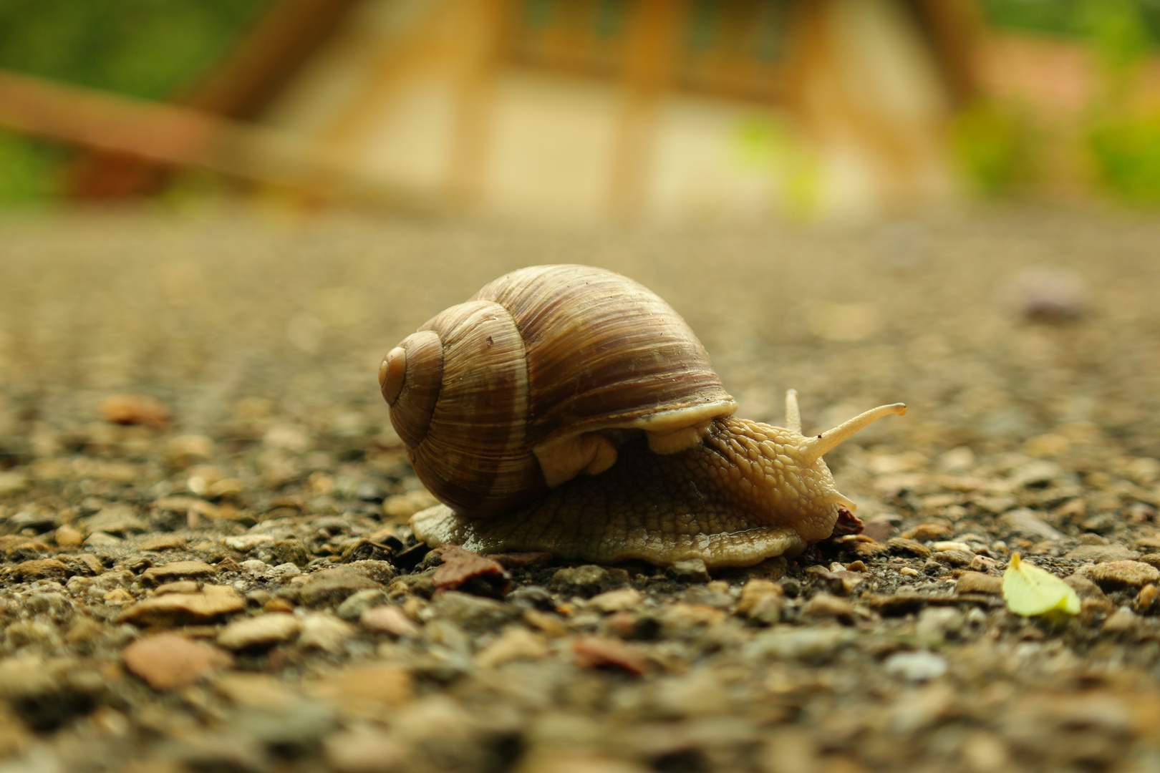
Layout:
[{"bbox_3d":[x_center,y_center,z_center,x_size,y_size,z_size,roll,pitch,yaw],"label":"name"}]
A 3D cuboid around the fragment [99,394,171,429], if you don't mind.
[{"bbox_3d":[-0.082,0.004,0.316,0.012,0.005,0.009,0,6,0],"label":"fragment"}]

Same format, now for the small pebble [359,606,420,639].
[{"bbox_3d":[-0.018,0.022,0.162,0.006,0.002,0.004,0,6,0],"label":"small pebble"}]

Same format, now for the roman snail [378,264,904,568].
[{"bbox_3d":[0.007,0.003,0.201,0.061,0.034,0.033,0,6,2],"label":"roman snail"}]

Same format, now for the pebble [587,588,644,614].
[{"bbox_3d":[0.004,0.022,0.172,0.006,0.002,0.004,0,6,0],"label":"pebble"}]

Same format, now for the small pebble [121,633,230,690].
[{"bbox_3d":[-0.034,0.023,0.146,0.009,0.004,0.007,0,6,0],"label":"small pebble"}]

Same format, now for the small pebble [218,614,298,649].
[{"bbox_3d":[-0.030,0.023,0.158,0.007,0.003,0.005,0,6,0],"label":"small pebble"}]

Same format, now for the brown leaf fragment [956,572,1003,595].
[{"bbox_3d":[0.042,0.021,0.180,0.005,0.002,0.004,0,6,0],"label":"brown leaf fragment"}]

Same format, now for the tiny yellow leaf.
[{"bbox_3d":[0.046,0.020,0.170,0.008,0.006,0.006,0,6,0],"label":"tiny yellow leaf"}]

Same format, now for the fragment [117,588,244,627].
[{"bbox_3d":[-0.039,0.022,0.167,0.012,0.003,0.007,0,6,0],"label":"fragment"}]

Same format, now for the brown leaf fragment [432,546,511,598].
[{"bbox_3d":[-0.011,0.019,0.178,0.008,0.004,0.006,0,6,0],"label":"brown leaf fragment"}]

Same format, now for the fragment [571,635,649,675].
[{"bbox_3d":[0.003,0.024,0.150,0.007,0.002,0.005,0,6,0],"label":"fragment"}]

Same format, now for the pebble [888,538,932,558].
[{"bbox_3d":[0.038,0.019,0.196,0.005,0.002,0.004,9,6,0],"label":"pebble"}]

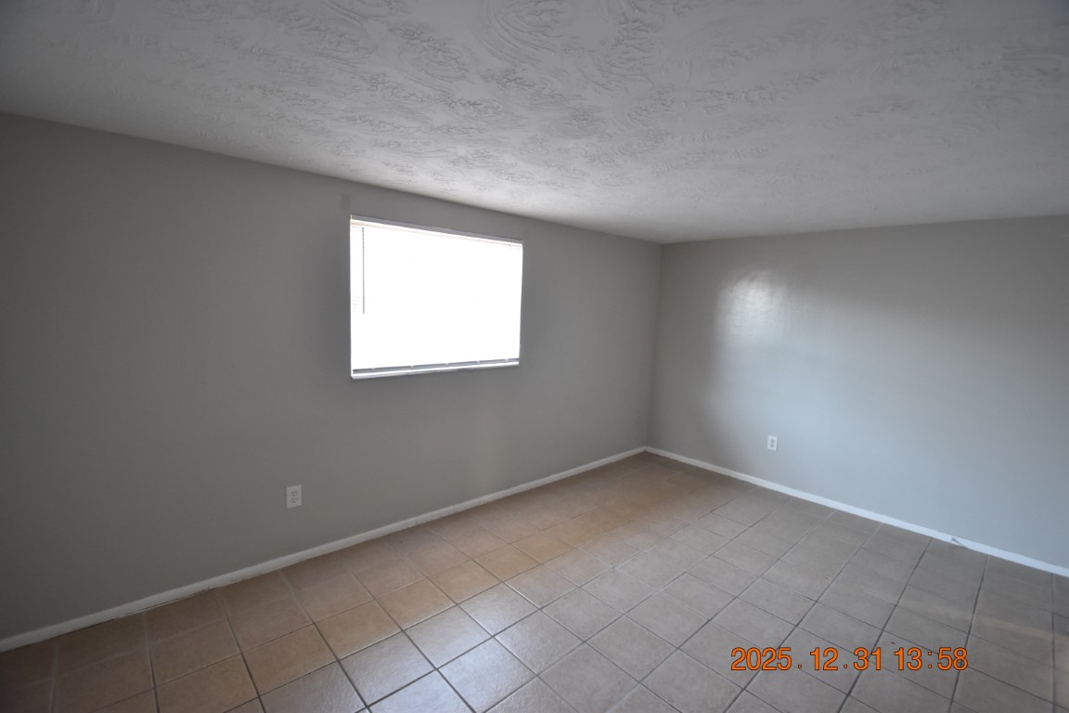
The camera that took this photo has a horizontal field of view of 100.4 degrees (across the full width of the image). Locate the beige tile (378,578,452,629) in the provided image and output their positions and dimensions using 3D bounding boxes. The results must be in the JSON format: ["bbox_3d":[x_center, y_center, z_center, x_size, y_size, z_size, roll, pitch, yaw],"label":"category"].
[{"bbox_3d":[-0.631,1.308,2.375,0.303,0.010,0.303,-2,7,-42],"label":"beige tile"}]

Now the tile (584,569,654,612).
[{"bbox_3d":[0.486,1.348,2.580,0.306,0.010,0.306,-2,7,-42],"label":"tile"}]

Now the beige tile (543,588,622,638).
[{"bbox_3d":[0.252,1.351,2.332,0.302,0.010,0.302,-3,8,-42],"label":"beige tile"}]

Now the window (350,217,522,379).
[{"bbox_3d":[-0.649,-0.401,3.234,1.360,1.000,0.100,-3,8,-41],"label":"window"}]

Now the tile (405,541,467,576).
[{"bbox_3d":[-0.612,1.271,2.810,0.303,0.010,0.303,-2,7,-42],"label":"tile"}]

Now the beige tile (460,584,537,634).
[{"bbox_3d":[-0.186,1.334,2.352,0.302,0.010,0.302,-3,8,-42],"label":"beige tile"}]

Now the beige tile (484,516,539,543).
[{"bbox_3d":[-0.142,1.248,3.225,0.302,0.010,0.302,-3,8,-42],"label":"beige tile"}]

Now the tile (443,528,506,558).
[{"bbox_3d":[-0.387,1.262,3.021,0.303,0.010,0.303,-2,7,-42],"label":"tile"}]

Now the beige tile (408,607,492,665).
[{"bbox_3d":[-0.413,1.336,2.146,0.303,0.010,0.303,-2,7,-42],"label":"beige tile"}]

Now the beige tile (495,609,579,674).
[{"bbox_3d":[0.021,1.355,2.131,0.303,0.010,0.303,-2,7,-42],"label":"beige tile"}]

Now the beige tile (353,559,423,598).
[{"bbox_3d":[-0.837,1.281,2.589,0.303,0.010,0.303,-2,7,-42],"label":"beige tile"}]

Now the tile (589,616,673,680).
[{"bbox_3d":[0.456,1.375,2.114,0.303,0.010,0.303,-2,7,-42],"label":"tile"}]

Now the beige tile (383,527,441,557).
[{"bbox_3d":[-0.802,1.244,3.029,0.302,0.010,0.280,-3,8,-42],"label":"beige tile"}]

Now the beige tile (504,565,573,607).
[{"bbox_3d":[0.044,1.321,2.560,0.302,0.010,0.302,-3,8,-42],"label":"beige tile"}]

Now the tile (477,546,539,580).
[{"bbox_3d":[-0.164,1.291,2.788,0.302,0.010,0.302,-3,8,-42],"label":"tile"}]

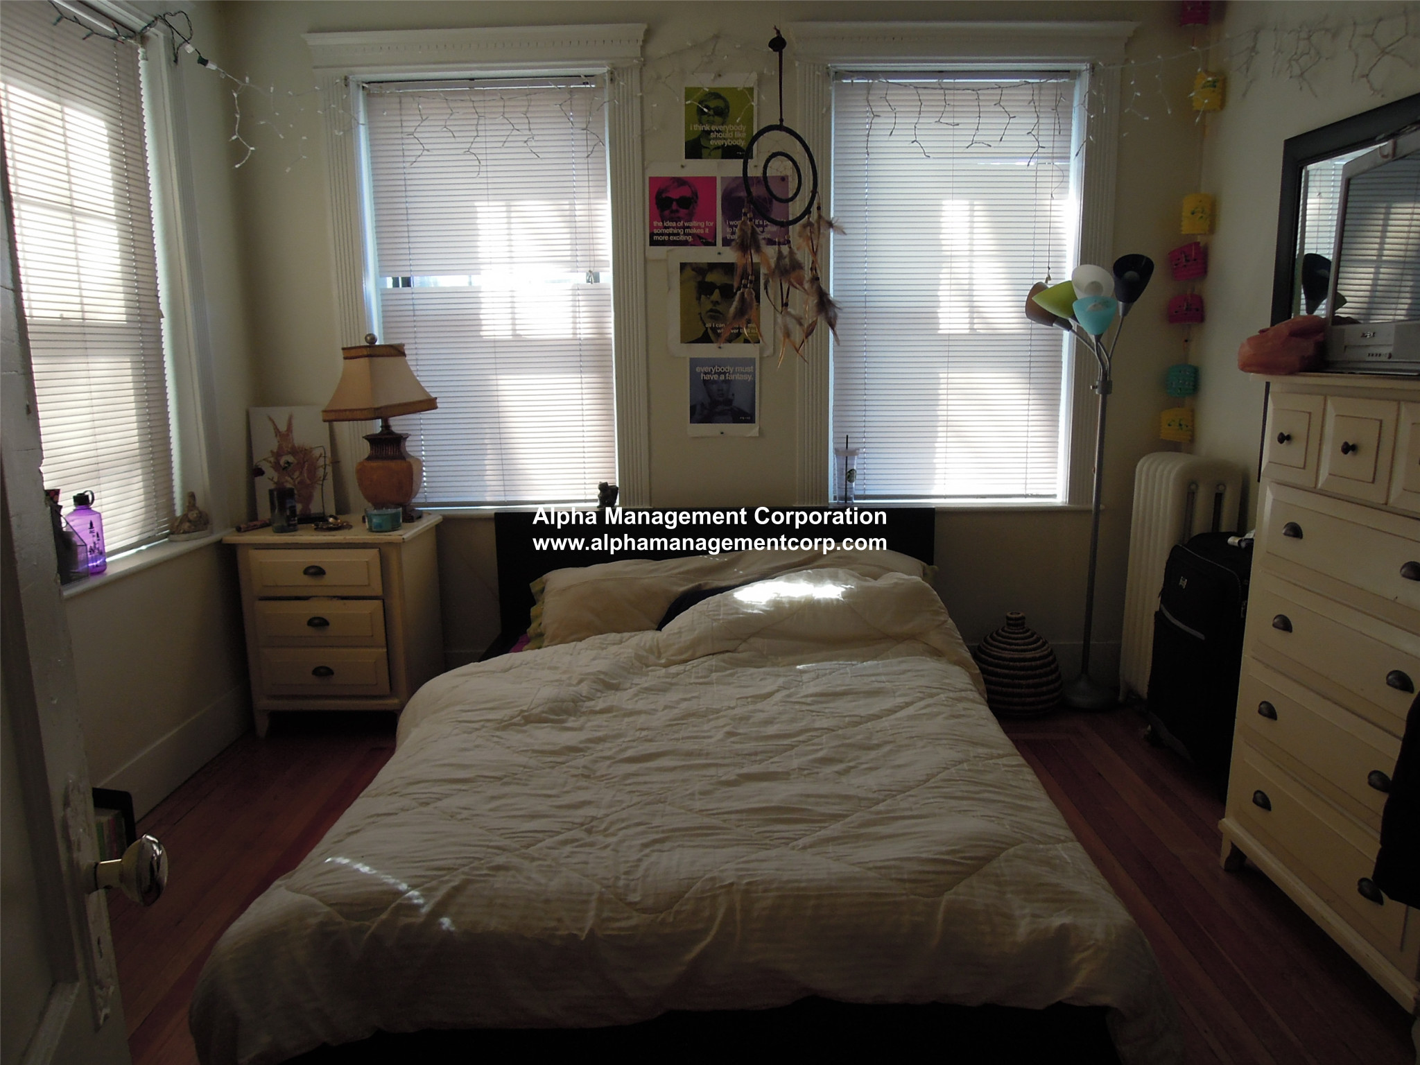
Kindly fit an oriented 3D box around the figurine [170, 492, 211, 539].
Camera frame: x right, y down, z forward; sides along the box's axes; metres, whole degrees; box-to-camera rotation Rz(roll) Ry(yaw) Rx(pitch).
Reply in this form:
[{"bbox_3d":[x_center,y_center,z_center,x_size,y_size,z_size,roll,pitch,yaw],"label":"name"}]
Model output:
[{"bbox_3d":[-1.698,-0.059,3.216,0.075,0.145,0.115,6,12,30],"label":"figurine"}]

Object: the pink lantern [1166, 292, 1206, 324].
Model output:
[{"bbox_3d":[1.744,-0.821,3.607,0.128,0.110,0.110,4,11,25],"label":"pink lantern"}]

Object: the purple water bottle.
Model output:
[{"bbox_3d":[-1.762,0.003,2.785,0.090,0.213,0.090,-1,9,0],"label":"purple water bottle"}]

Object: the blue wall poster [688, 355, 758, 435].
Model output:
[{"bbox_3d":[0.055,-0.544,3.887,0.279,0.331,0.012,-1,9,0],"label":"blue wall poster"}]

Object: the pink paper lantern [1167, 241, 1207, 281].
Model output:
[{"bbox_3d":[1.738,-0.982,3.578,0.128,0.118,0.110,-6,11,26],"label":"pink paper lantern"}]

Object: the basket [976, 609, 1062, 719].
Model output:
[{"bbox_3d":[1.141,0.482,3.689,0.370,0.369,0.370,-1,10,0],"label":"basket"}]

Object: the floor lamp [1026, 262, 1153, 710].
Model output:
[{"bbox_3d":[1.410,-0.170,3.739,0.465,1.707,0.424,-1,9,0],"label":"floor lamp"}]

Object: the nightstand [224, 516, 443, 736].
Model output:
[{"bbox_3d":[-1.389,0.348,3.748,0.646,0.749,0.465,-1,9,0],"label":"nightstand"}]

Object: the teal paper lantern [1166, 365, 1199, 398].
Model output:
[{"bbox_3d":[1.755,-0.563,3.655,0.118,0.120,0.110,4,11,25],"label":"teal paper lantern"}]

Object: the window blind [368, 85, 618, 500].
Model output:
[{"bbox_3d":[-0.812,-0.884,3.736,0.891,1.580,0.040,-1,10,0],"label":"window blind"}]

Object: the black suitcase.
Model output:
[{"bbox_3d":[1.713,0.409,3.190,0.313,0.742,0.505,-1,9,0],"label":"black suitcase"}]

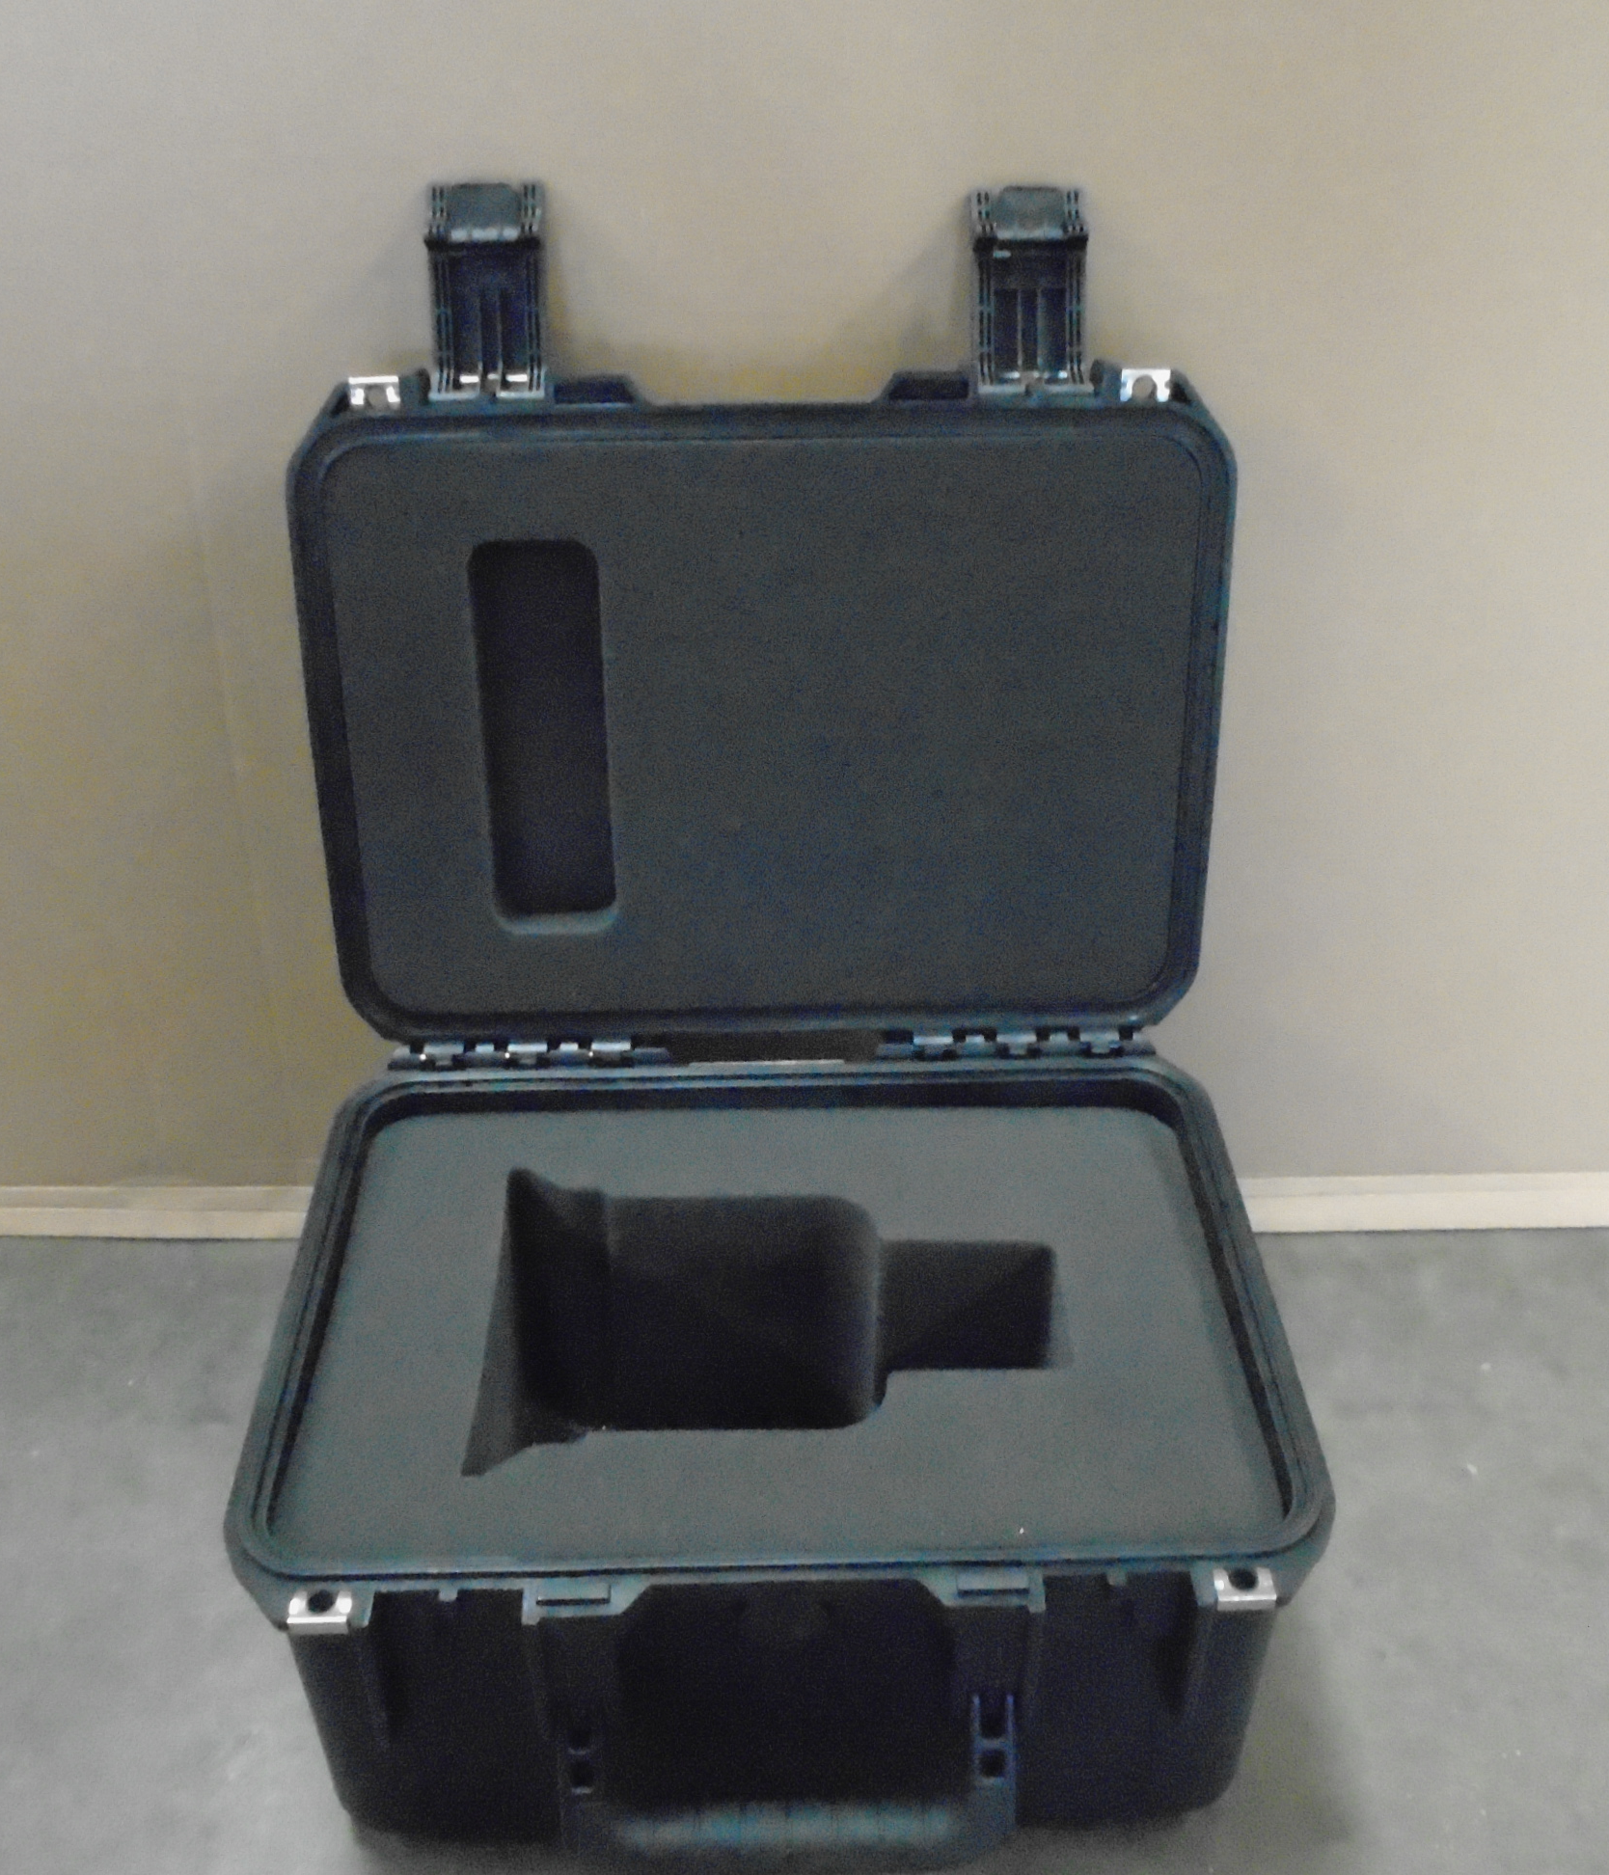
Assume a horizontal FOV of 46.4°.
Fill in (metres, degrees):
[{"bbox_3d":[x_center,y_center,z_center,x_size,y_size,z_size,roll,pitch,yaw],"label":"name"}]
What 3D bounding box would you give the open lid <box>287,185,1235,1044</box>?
[{"bbox_3d":[-0.018,-0.144,0.889,0.424,0.400,0.058,-1,24,-1],"label":"open lid"}]

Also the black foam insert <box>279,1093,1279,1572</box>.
[{"bbox_3d":[-0.012,0.226,0.868,0.385,0.160,0.267,-1,35,-1],"label":"black foam insert"}]

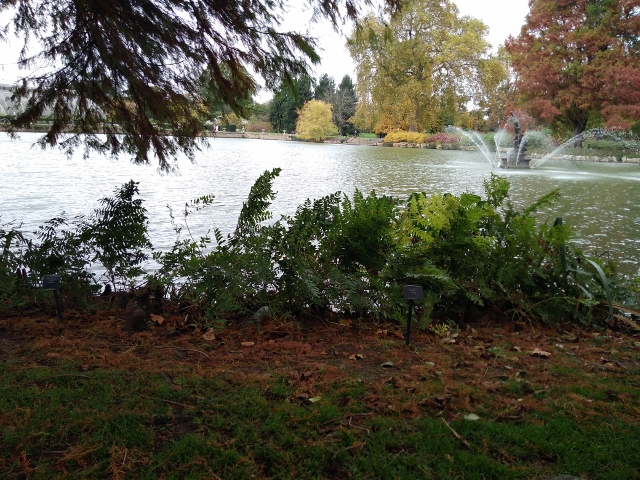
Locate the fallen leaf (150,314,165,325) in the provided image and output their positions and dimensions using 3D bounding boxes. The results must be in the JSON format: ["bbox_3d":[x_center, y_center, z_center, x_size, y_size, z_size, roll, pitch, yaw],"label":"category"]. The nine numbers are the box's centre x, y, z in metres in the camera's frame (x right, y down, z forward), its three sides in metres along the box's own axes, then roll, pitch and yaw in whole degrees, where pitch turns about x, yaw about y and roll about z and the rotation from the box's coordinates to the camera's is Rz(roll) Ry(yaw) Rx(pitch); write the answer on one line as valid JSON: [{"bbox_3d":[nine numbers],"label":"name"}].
[{"bbox_3d":[-1.290,0.631,4.108,0.100,0.045,0.085,2,12,0],"label":"fallen leaf"}]

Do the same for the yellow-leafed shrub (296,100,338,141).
[{"bbox_3d":[-0.531,-25.391,110.000,8.500,8.100,8.300,2,12,0],"label":"yellow-leafed shrub"}]

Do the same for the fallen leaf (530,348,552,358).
[{"bbox_3d":[1.607,0.827,3.757,0.145,0.040,0.095,2,12,0],"label":"fallen leaf"}]

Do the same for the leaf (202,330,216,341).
[{"bbox_3d":[-0.818,0.707,3.833,0.100,0.045,0.085,2,12,0],"label":"leaf"}]

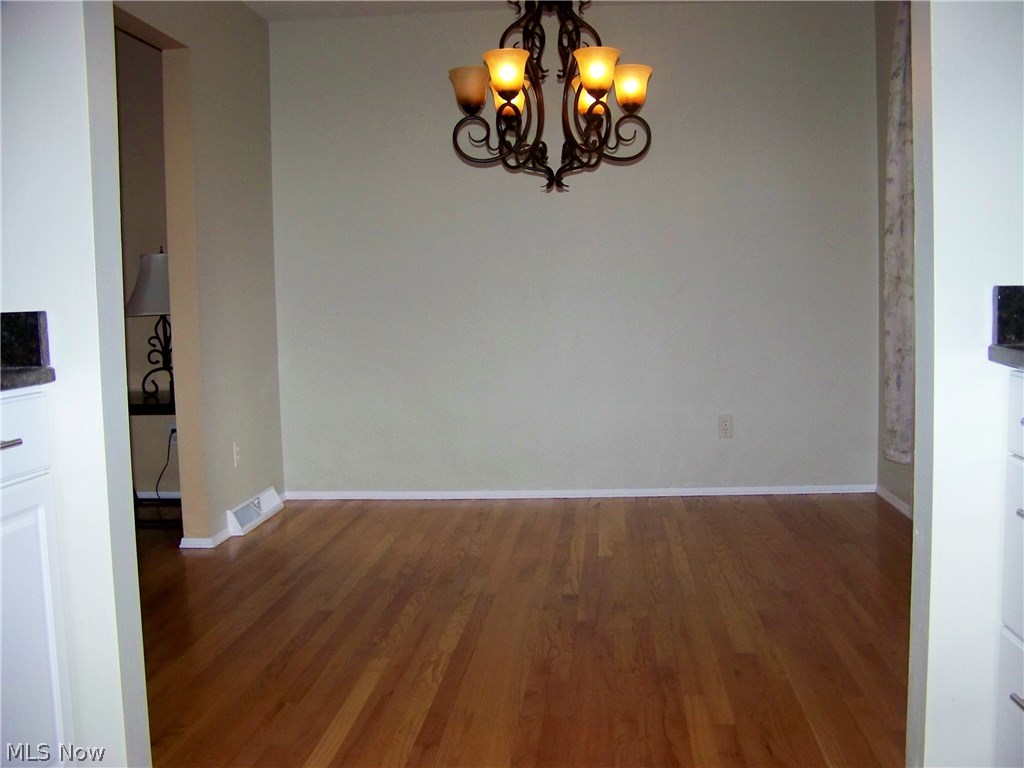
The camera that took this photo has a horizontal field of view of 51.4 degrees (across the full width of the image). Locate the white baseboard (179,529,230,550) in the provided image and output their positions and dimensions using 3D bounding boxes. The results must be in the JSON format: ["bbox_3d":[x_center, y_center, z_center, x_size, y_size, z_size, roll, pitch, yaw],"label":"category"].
[{"bbox_3d":[-1.308,0.655,4.561,0.155,0.046,0.235,-1,5,5],"label":"white baseboard"}]

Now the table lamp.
[{"bbox_3d":[-1.664,-0.300,5.104,0.400,0.715,0.400,-1,5,5],"label":"table lamp"}]

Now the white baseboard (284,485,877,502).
[{"bbox_3d":[0.323,0.553,5.404,3.000,0.045,0.016,-1,5,5],"label":"white baseboard"}]

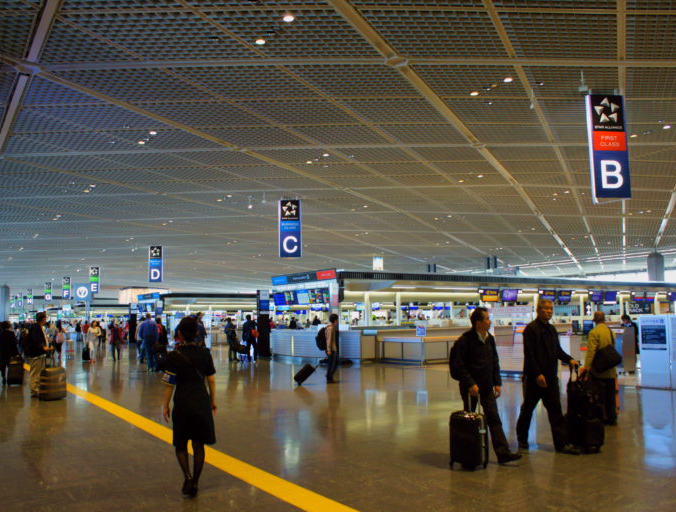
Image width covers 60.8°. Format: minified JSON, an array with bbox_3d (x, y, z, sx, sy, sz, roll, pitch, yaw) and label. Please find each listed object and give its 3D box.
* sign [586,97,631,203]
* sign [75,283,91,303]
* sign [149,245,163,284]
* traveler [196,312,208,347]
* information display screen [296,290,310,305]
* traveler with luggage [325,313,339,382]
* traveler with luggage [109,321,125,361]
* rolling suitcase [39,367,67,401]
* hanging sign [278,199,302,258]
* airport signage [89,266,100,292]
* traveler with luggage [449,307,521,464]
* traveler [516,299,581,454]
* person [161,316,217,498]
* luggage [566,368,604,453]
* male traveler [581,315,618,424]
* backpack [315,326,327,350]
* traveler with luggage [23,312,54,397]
[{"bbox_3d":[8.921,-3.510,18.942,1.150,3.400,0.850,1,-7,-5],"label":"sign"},{"bbox_3d":[-20.367,2.913,45.969,1.180,1.580,0.280,2,-7,-14],"label":"sign"},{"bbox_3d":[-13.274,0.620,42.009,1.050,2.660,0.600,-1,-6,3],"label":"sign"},{"bbox_3d":[-4.115,2.634,17.300,0.380,1.790,0.500,-2,-6,12],"label":"traveler"},{"bbox_3d":[-1.553,1.894,26.155,0.120,0.620,1.080,5,-8,-36],"label":"information display screen"},{"bbox_3d":[-0.159,2.365,14.776,0.380,1.750,0.470,1,-7,-7],"label":"traveler with luggage"},{"bbox_3d":[-9.000,3.429,23.459,0.560,1.600,0.400,1,-6,-17],"label":"traveler with luggage"},{"bbox_3d":[-5.740,2.555,11.583,0.420,0.640,0.280,0,-7,-3],"label":"rolling suitcase"},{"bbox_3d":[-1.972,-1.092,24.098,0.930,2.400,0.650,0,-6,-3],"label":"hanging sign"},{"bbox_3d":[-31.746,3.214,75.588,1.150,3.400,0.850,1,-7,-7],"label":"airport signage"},{"bbox_3d":[1.648,1.428,6.480,0.660,1.700,0.580,-6,-8,38],"label":"traveler with luggage"},{"bbox_3d":[2.469,1.401,6.867,0.550,1.770,0.480,-5,-7,35],"label":"traveler"},{"bbox_3d":[-1.365,1.372,5.270,0.500,1.640,0.380,0,-6,-12],"label":"person"},{"bbox_3d":[3.084,1.881,7.182,0.370,0.980,0.280,1,-7,-6],"label":"luggage"},{"bbox_3d":[3.863,1.642,8.588,0.470,1.620,0.350,1,-6,-17],"label":"male traveler"},{"bbox_3d":[-0.426,2.041,14.200,0.270,0.560,0.340,0,-6,-12],"label":"backpack"},{"bbox_3d":[-6.545,2.163,12.600,0.620,1.790,0.550,1,-6,-15],"label":"traveler with luggage"}]

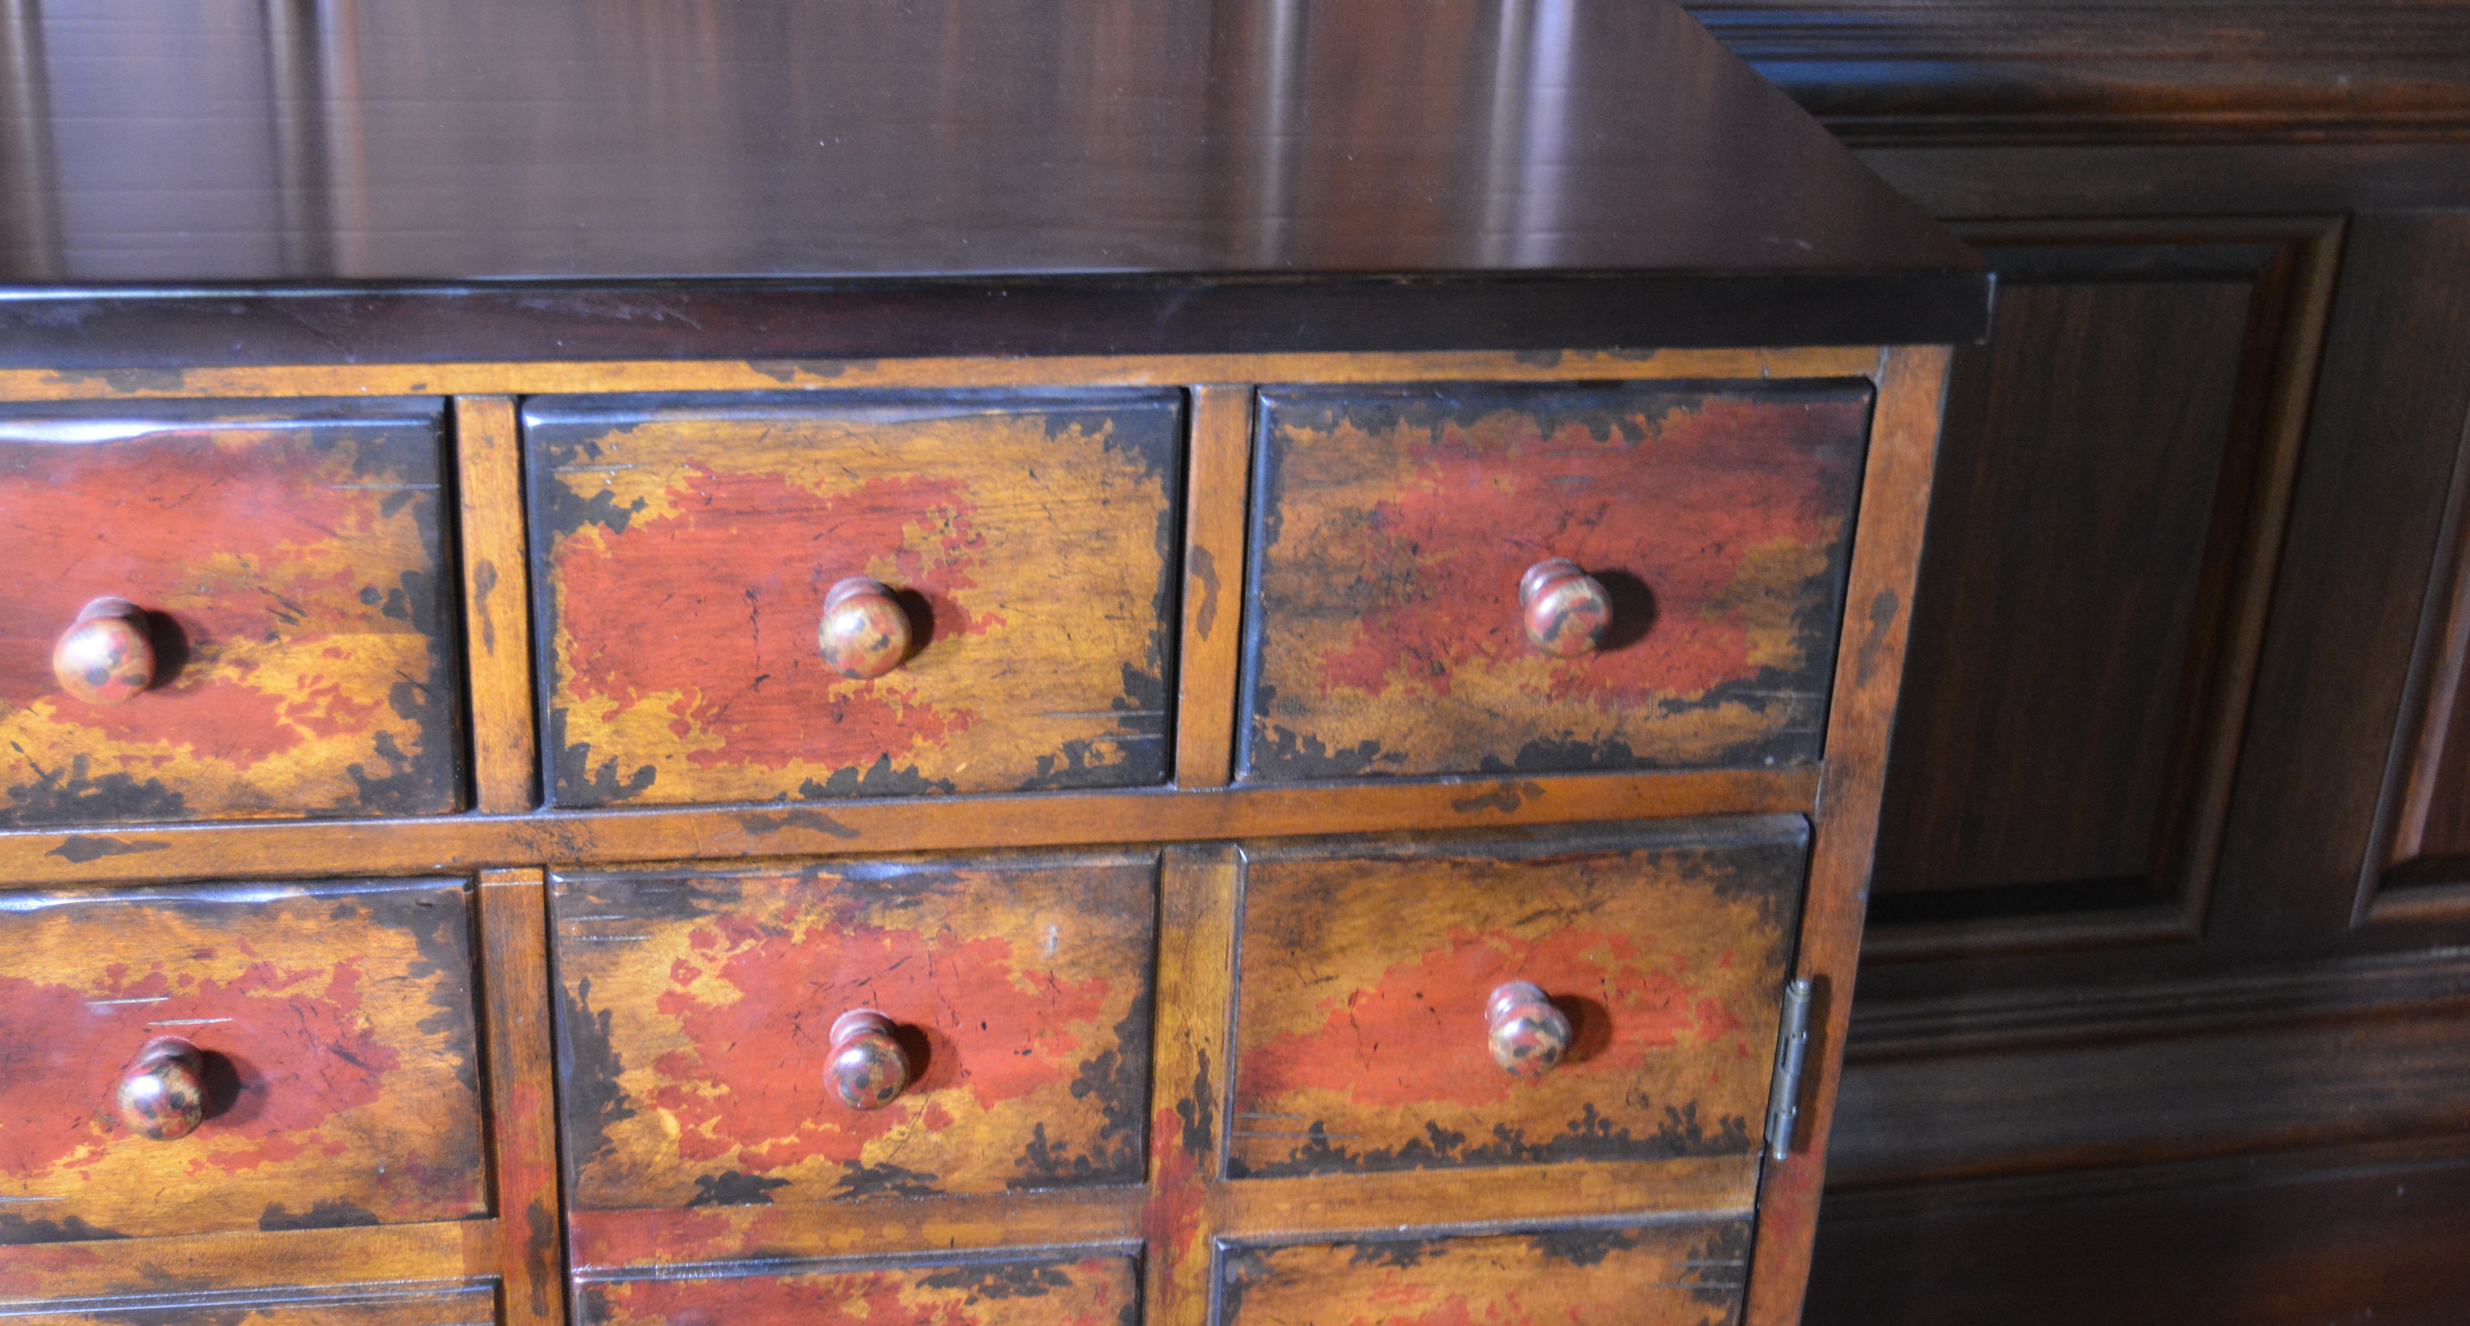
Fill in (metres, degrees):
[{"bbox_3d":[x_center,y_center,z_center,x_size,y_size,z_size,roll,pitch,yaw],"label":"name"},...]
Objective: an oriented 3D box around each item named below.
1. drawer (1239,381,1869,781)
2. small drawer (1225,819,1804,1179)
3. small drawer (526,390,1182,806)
[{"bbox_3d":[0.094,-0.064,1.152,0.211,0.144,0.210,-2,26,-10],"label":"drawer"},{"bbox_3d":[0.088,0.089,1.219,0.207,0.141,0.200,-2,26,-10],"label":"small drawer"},{"bbox_3d":[-0.137,-0.057,1.112,0.210,0.146,0.210,-2,26,-10],"label":"small drawer"}]

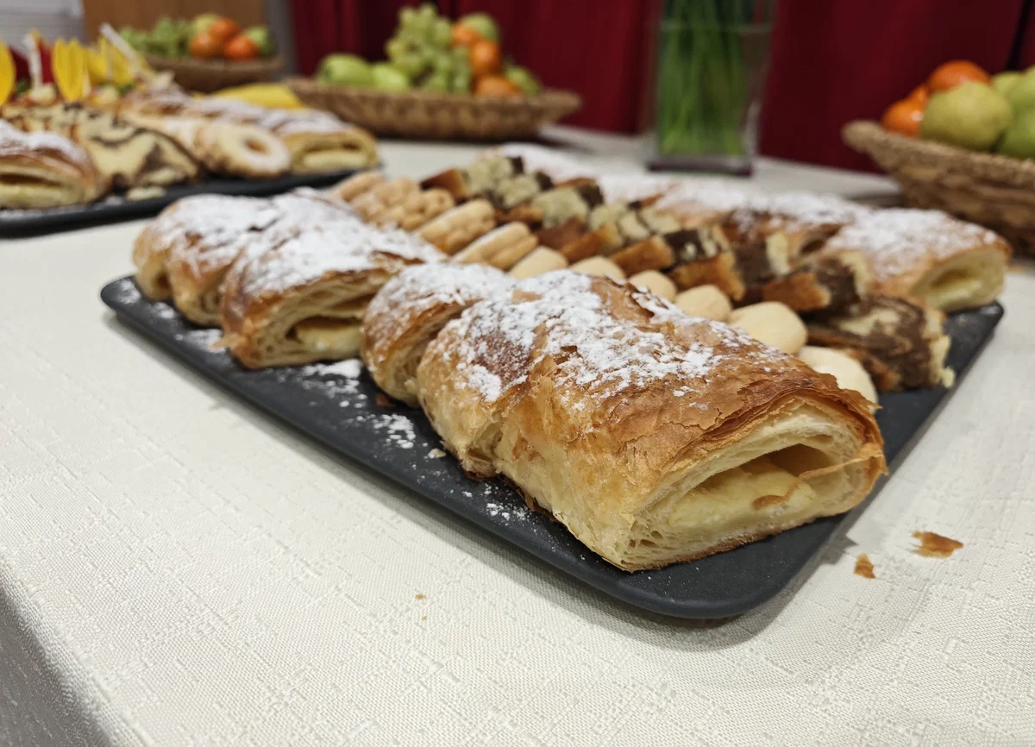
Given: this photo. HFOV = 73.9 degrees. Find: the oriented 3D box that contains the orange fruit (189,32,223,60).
[{"bbox_3d":[-0.676,-0.702,1.490,0.066,0.064,0.066,1,27,0],"label":"orange fruit"}]

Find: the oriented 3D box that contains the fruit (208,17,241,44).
[{"bbox_3d":[-0.647,-0.752,1.520,0.066,0.063,0.066,1,27,0],"label":"fruit"}]

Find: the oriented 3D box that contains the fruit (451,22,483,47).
[{"bbox_3d":[-0.092,-0.632,1.300,0.061,0.056,0.061,0,23,0],"label":"fruit"}]

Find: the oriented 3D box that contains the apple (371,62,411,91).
[{"bbox_3d":[-0.228,-0.527,1.230,0.071,0.066,0.071,0,23,0],"label":"apple"}]

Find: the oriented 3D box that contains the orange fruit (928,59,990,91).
[{"bbox_3d":[0.499,-0.325,0.780,0.061,0.057,0.061,0,23,0],"label":"orange fruit"}]

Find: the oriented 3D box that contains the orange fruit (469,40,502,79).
[{"bbox_3d":[-0.057,-0.558,1.220,0.062,0.061,0.062,1,27,0],"label":"orange fruit"}]

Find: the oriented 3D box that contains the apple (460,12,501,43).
[{"bbox_3d":[-0.067,-0.627,1.260,0.074,0.067,0.074,1,27,0],"label":"apple"}]

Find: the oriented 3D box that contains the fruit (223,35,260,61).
[{"bbox_3d":[-0.599,-0.699,1.490,0.066,0.064,0.066,1,27,0],"label":"fruit"}]

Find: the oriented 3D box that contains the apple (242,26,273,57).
[{"bbox_3d":[-0.540,-0.685,1.420,0.071,0.068,0.071,0,23,0],"label":"apple"}]

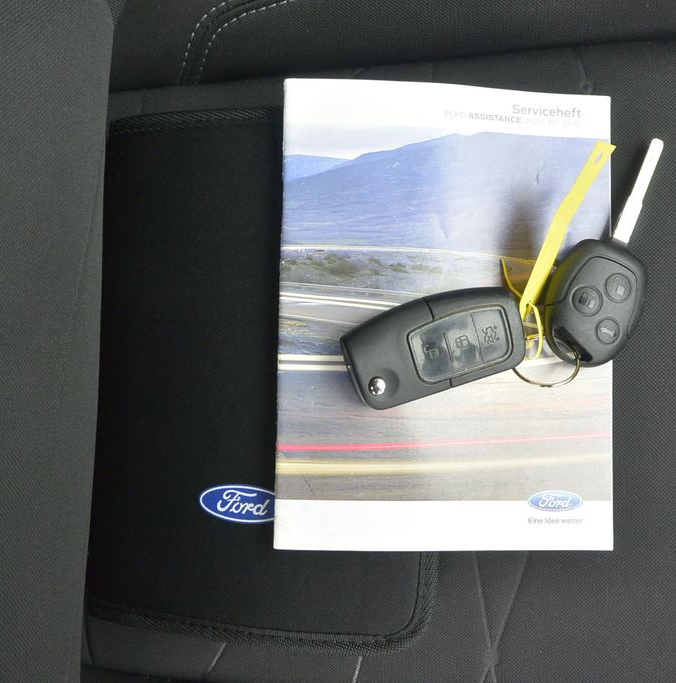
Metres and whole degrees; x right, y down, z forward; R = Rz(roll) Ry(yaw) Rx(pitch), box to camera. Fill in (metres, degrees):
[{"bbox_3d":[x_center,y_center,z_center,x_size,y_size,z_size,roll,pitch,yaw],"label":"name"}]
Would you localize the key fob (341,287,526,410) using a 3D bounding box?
[{"bbox_3d":[0.042,0.001,0.359,0.078,0.017,0.042,-16,86,-5],"label":"key fob"}]

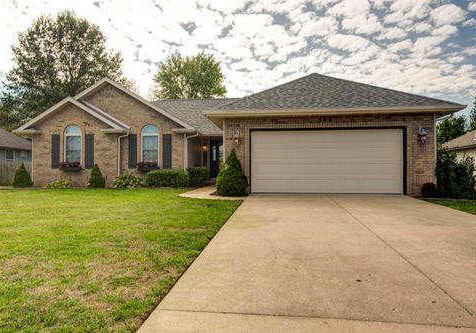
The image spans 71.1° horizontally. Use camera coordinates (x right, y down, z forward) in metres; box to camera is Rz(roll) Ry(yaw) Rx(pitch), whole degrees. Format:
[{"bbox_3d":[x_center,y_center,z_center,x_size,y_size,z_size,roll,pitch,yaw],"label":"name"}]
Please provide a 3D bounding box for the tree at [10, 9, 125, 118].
[{"bbox_3d":[-15.477,-6.454,29.863,10.218,15.186,10.218,0,-1,8],"label":"tree"}]

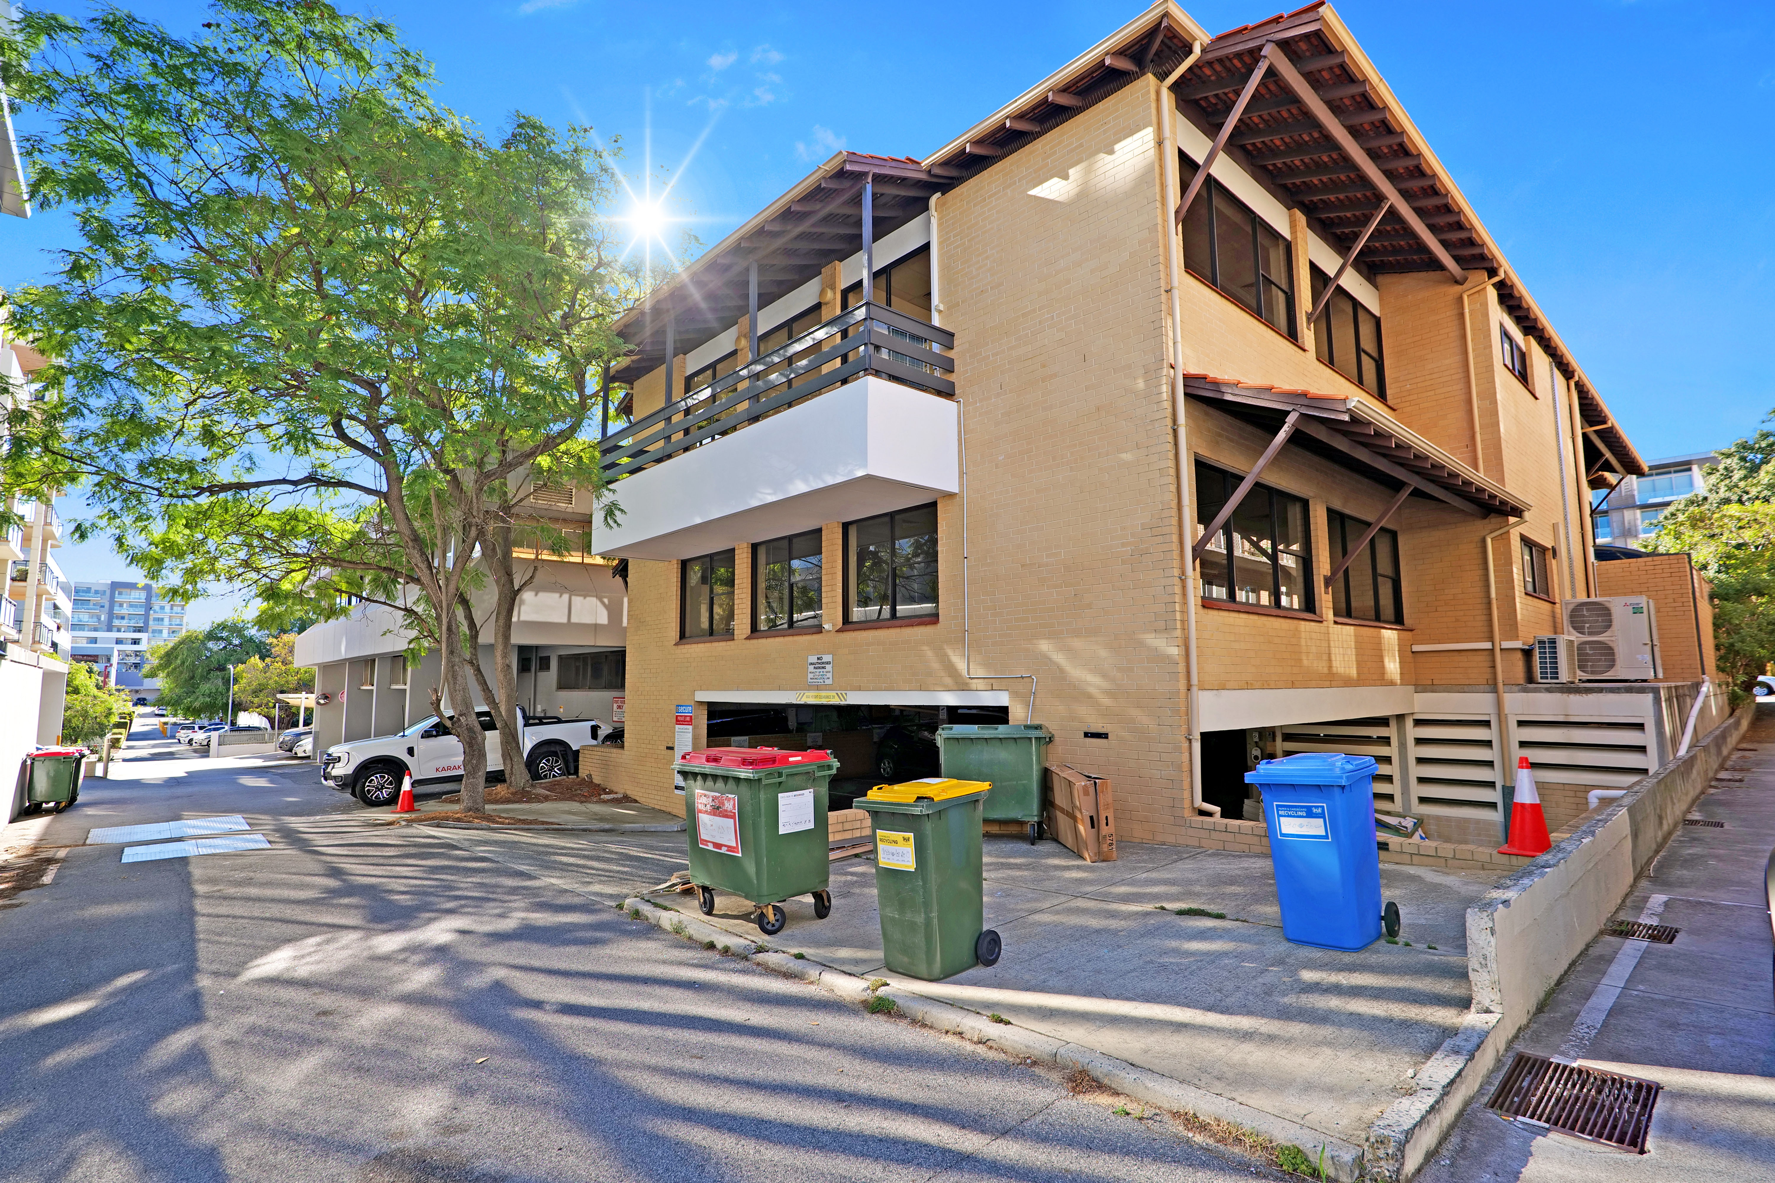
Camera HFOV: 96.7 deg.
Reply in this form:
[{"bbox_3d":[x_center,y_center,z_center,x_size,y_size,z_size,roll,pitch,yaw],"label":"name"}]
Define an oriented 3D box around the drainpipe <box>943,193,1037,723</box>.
[{"bbox_3d":[1.149,-1.871,9.751,0.110,6.950,1.350,5,-9,-43],"label":"drainpipe"}]

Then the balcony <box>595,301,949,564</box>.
[{"bbox_3d":[-2.190,-1.980,12.260,1.500,2.060,7.300,5,-9,-42],"label":"balcony"}]

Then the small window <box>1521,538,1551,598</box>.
[{"bbox_3d":[10.743,-0.329,13.096,2.400,0.940,0.100,5,-8,-41],"label":"small window"}]

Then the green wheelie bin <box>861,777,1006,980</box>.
[{"bbox_3d":[0.249,1.760,4.870,0.580,1.065,0.730,-9,-11,39],"label":"green wheelie bin"}]

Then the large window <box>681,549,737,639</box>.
[{"bbox_3d":[-3.250,0.040,14.270,0.120,1.530,1.950,5,-9,-42],"label":"large window"}]

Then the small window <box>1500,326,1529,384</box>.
[{"bbox_3d":[10.500,-3.900,13.280,1.900,0.760,0.120,5,-9,-43],"label":"small window"}]

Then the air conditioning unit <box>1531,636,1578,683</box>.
[{"bbox_3d":[9.860,0.994,11.614,0.900,0.640,0.300,5,-8,-41],"label":"air conditioning unit"}]

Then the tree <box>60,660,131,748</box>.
[{"bbox_3d":[-36.300,5.380,36.000,3.400,4.700,3.400,5,-9,-43],"label":"tree"}]

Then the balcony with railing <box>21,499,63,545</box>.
[{"bbox_3d":[-43.865,-3.469,40.870,1.150,1.250,6.300,5,-9,-43],"label":"balcony with railing"}]

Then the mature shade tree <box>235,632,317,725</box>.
[{"bbox_3d":[-41.400,6.850,54.000,6.400,8.200,6.400,5,-9,-43],"label":"mature shade tree"}]

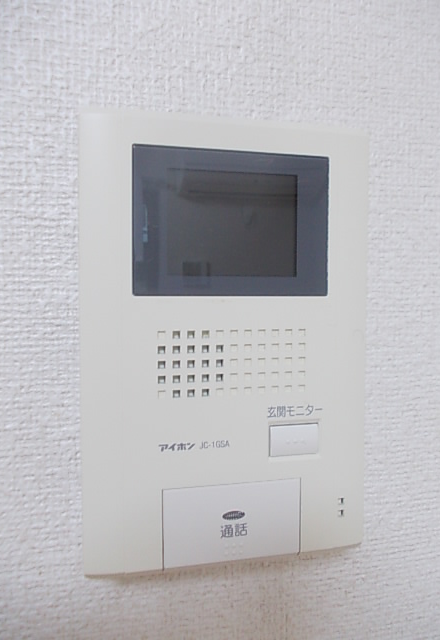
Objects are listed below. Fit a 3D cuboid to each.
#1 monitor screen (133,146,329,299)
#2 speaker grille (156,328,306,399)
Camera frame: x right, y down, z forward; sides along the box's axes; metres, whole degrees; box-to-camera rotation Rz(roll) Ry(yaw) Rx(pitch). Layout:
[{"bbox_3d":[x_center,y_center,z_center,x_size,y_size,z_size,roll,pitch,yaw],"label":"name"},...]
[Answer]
[{"bbox_3d":[0.006,-0.039,0.213,0.082,0.058,0.006,-1,3,-13],"label":"monitor screen"},{"bbox_3d":[0.006,0.018,0.215,0.063,0.027,0.005,-1,3,-13],"label":"speaker grille"}]

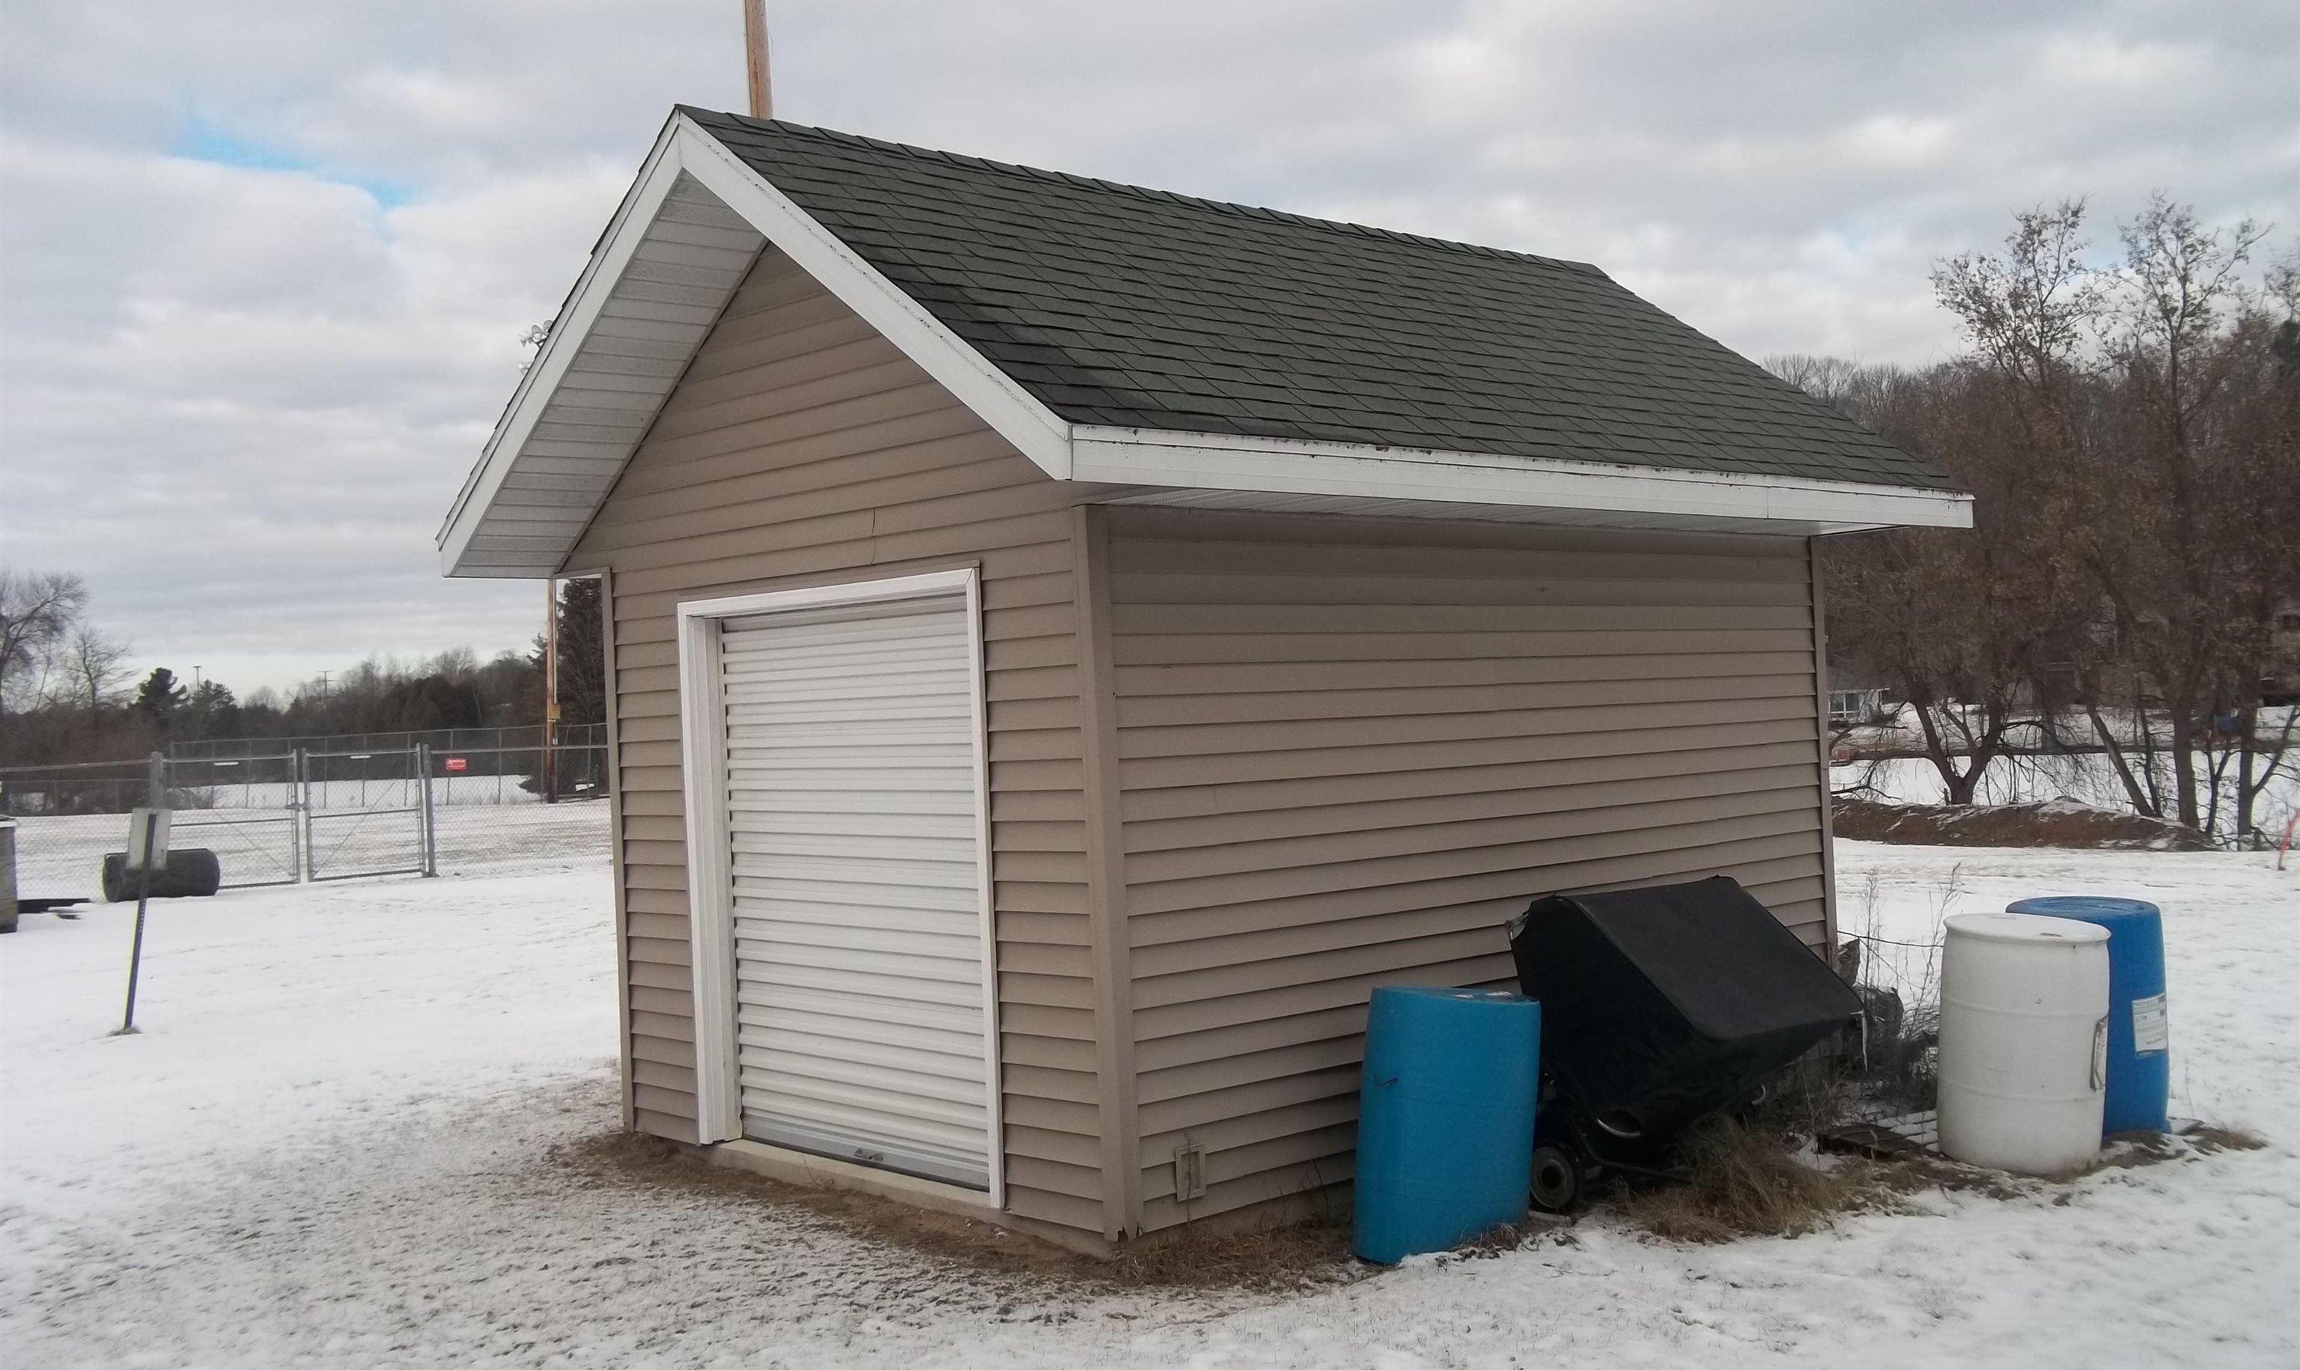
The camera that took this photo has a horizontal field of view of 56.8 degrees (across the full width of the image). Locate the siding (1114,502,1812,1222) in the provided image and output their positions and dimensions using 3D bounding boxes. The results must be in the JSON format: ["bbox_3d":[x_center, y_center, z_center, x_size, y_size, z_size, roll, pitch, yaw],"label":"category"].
[{"bbox_3d":[1.509,0.542,8.442,4.620,2.380,0.100,-1,-1,-44],"label":"siding"}]

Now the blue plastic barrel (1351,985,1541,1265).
[{"bbox_3d":[0.992,1.478,7.115,0.585,0.880,0.585,4,-3,0],"label":"blue plastic barrel"}]

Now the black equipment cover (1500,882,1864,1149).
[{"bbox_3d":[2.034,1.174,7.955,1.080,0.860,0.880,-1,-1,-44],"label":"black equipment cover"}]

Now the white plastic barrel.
[{"bbox_3d":[3.290,1.349,8.020,0.590,0.885,0.590,-1,3,-44],"label":"white plastic barrel"}]

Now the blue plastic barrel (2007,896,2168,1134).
[{"bbox_3d":[3.690,1.318,8.410,0.590,0.885,0.590,-1,0,-44],"label":"blue plastic barrel"}]

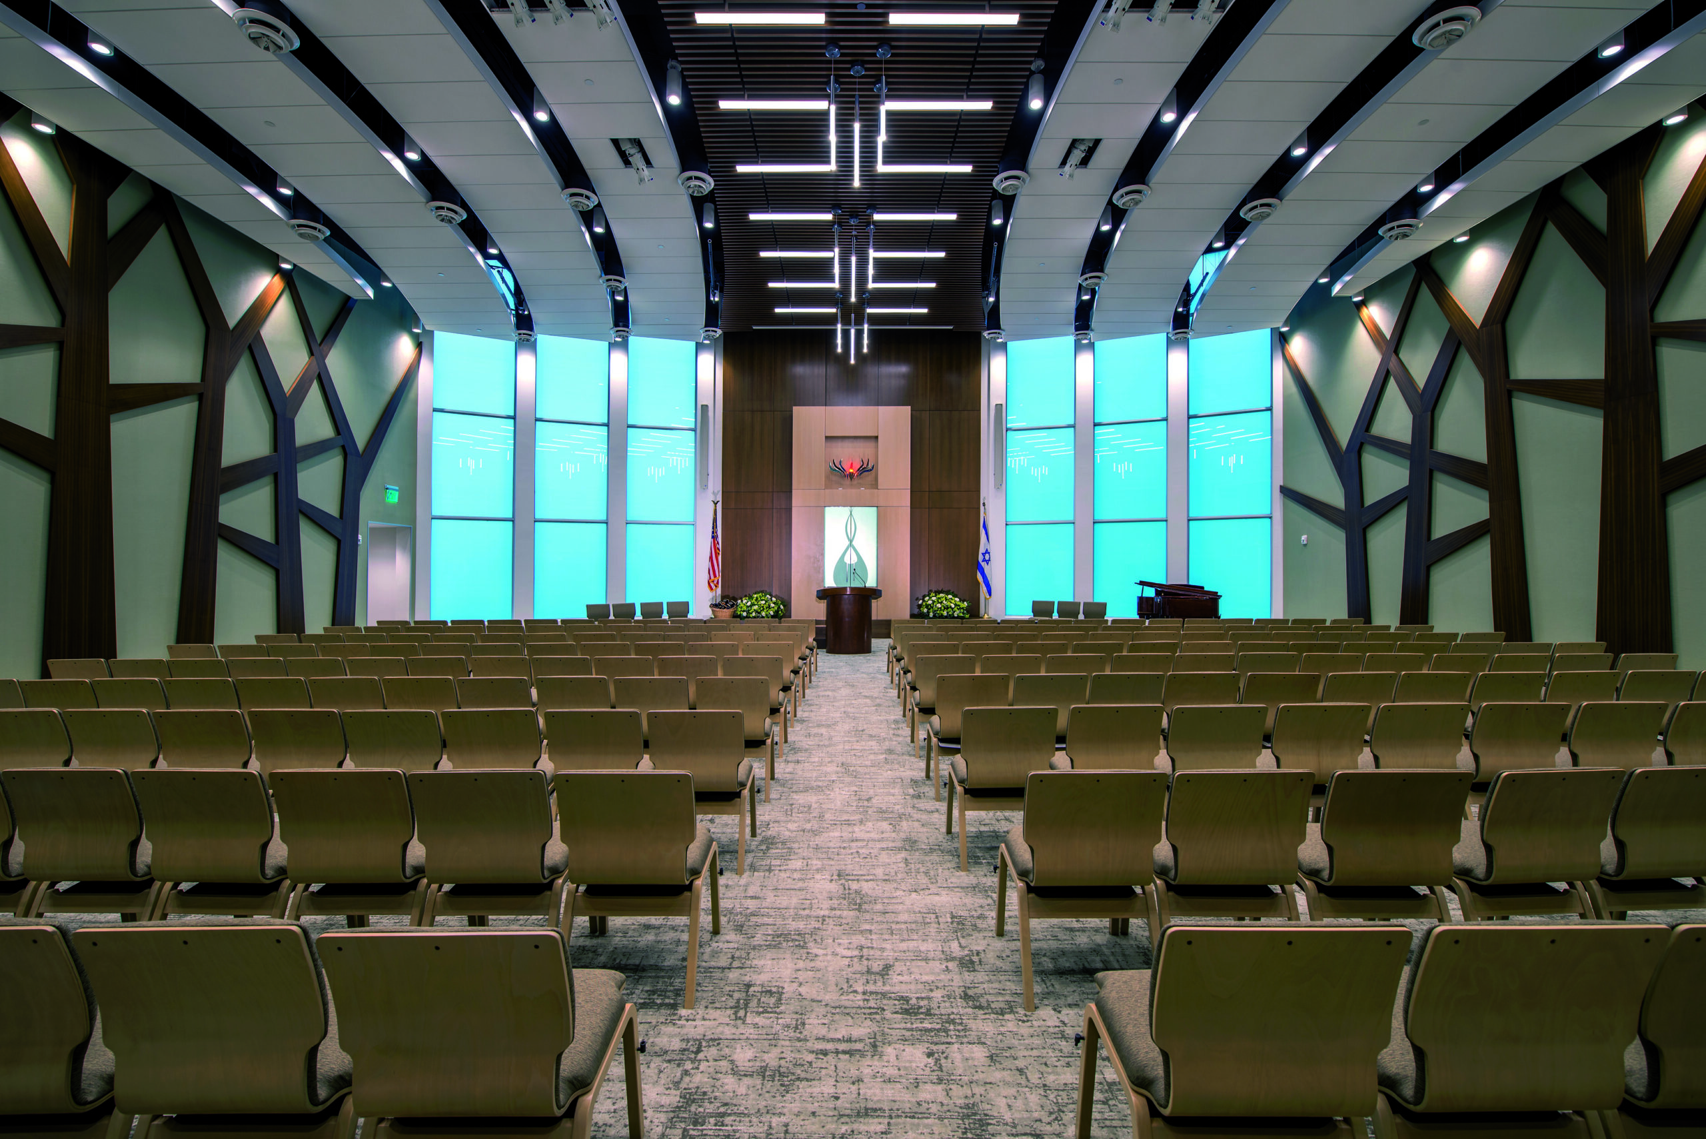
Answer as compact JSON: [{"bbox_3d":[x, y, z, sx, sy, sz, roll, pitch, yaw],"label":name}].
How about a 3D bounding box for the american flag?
[{"bbox_3d":[-3.155,-0.528,15.100,0.310,2.140,0.280,0,0,0],"label":"american flag"}]

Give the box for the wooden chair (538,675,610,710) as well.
[{"bbox_3d":[-1.846,1.110,4.596,0.500,0.830,0.550,0,0,1],"label":"wooden chair"}]

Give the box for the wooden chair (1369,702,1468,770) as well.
[{"bbox_3d":[2.917,1.109,3.636,0.500,0.830,0.550,0,0,-2],"label":"wooden chair"}]

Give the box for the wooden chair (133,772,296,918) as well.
[{"bbox_3d":[-2.292,1.108,2.572,0.500,0.830,0.550,0,0,3],"label":"wooden chair"}]

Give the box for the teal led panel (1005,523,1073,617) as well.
[{"bbox_3d":[4.345,0.010,15.451,1.520,2.154,0.081,0,0,16],"label":"teal led panel"}]

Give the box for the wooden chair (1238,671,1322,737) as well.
[{"bbox_3d":[2.904,1.115,4.706,0.498,0.830,0.533,0,0,0],"label":"wooden chair"}]

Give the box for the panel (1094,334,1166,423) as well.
[{"bbox_3d":[6.980,-4.771,16.695,1.685,2.100,0.060,0,0,23],"label":"panel"}]

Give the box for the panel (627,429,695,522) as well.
[{"bbox_3d":[-4.360,-2.155,15.125,1.470,2.100,0.060,0,0,-14],"label":"panel"}]

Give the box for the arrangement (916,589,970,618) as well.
[{"bbox_3d":[2.035,0.785,14.897,1.208,0.684,0.654,0,0,0],"label":"arrangement"}]

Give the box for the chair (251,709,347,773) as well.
[{"bbox_3d":[-2.808,1.109,3.585,0.500,0.830,0.550,0,0,3],"label":"chair"}]

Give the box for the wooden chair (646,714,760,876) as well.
[{"bbox_3d":[-0.786,1.115,3.553,0.498,0.830,0.533,0,0,0],"label":"wooden chair"}]

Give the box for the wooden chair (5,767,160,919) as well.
[{"bbox_3d":[-2.700,1.123,2.550,0.515,0.835,0.550,0,0,3],"label":"wooden chair"}]

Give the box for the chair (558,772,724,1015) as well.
[{"bbox_3d":[-0.808,1.115,2.575,0.505,0.825,0.545,0,0,0],"label":"chair"}]

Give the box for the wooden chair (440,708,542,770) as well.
[{"bbox_3d":[-1.865,1.115,3.615,0.505,0.825,0.545,0,0,-2],"label":"wooden chair"}]

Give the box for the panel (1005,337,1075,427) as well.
[{"bbox_3d":[4.270,-4.257,15.115,1.490,2.000,0.060,0,0,14],"label":"panel"}]

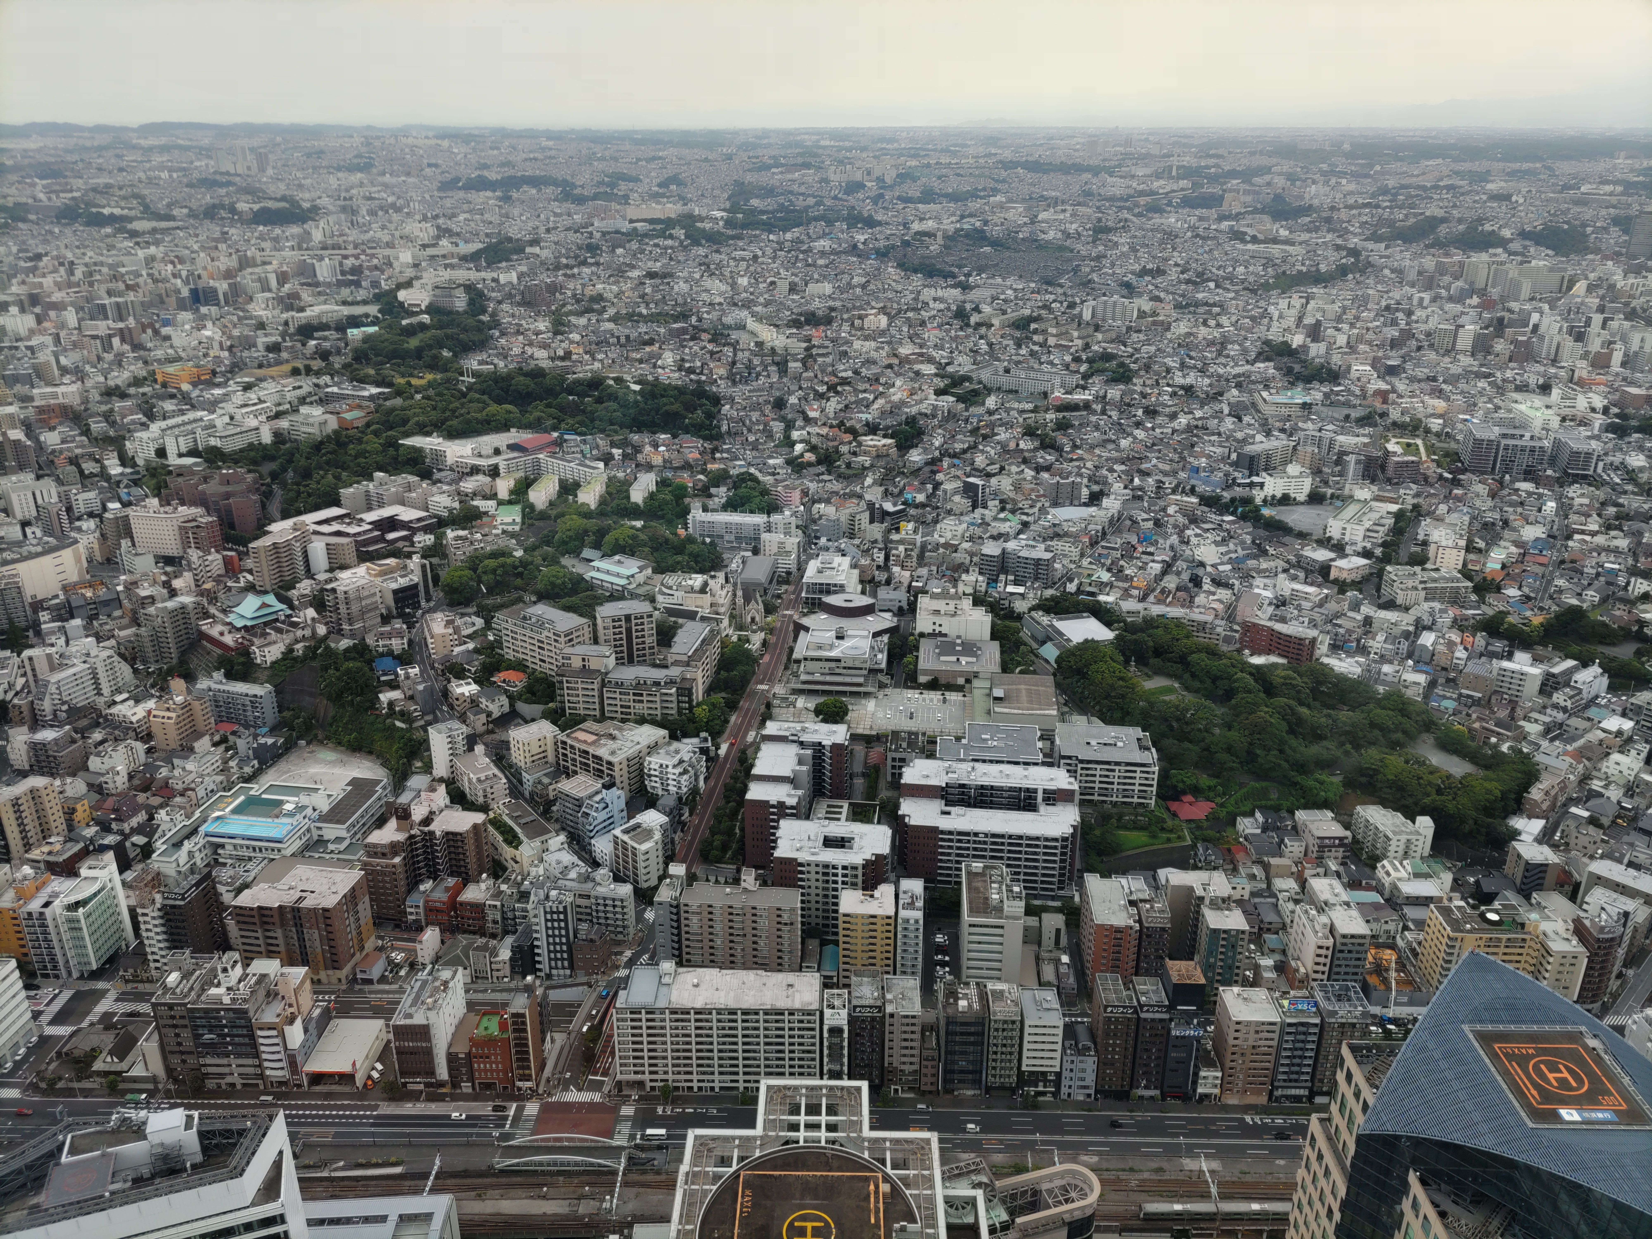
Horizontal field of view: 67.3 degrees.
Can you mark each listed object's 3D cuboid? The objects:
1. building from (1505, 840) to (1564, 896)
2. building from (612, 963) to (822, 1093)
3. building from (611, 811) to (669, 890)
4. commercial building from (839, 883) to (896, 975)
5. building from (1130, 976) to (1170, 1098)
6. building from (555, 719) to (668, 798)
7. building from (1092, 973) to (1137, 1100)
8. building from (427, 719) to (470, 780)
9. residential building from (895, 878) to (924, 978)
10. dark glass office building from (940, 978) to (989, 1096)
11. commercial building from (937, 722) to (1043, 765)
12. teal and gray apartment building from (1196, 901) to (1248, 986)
[{"bbox_3d":[266.450,96.720,469.080,11.900,20.000,12.500,2,22,6],"label":"building"},{"bbox_3d":[-31.690,125.140,376.650,60.000,32.700,18.500,1,22,1],"label":"building"},{"bbox_3d":[-67.310,85.970,464.700,16.600,19.800,16.800,17,28,36],"label":"building"},{"bbox_3d":[14.150,107.730,418.620,17.360,31.800,17.480,1,22,3],"label":"commercial building"},{"bbox_3d":[96.110,126.420,373.670,8.100,35.700,12.600,0,22,1],"label":"building"},{"bbox_3d":[-89.070,57.250,521.930,34.000,18.400,31.500,15,26,33],"label":"building"},{"bbox_3d":[86.200,125.490,372.690,9.590,35.100,13.970,1,22,2],"label":"building"},{"bbox_3d":[-158.980,56.120,525.690,10.200,23.700,11.300,20,29,41],"label":"building"},{"bbox_3d":[28.760,108.430,422.950,7.900,32.500,21.500,1,22,3],"label":"residential building"},{"bbox_3d":[41.640,126.730,376.310,13.200,30.000,15.700,1,22,2],"label":"dark glass office building"},{"bbox_3d":[67.480,60.070,517.890,41.500,19.000,32.000,2,22,5],"label":"commercial building"},{"bbox_3d":[129.650,111.010,408.860,12.400,31.000,12.300,1,22,2],"label":"teal and gray apartment building"}]

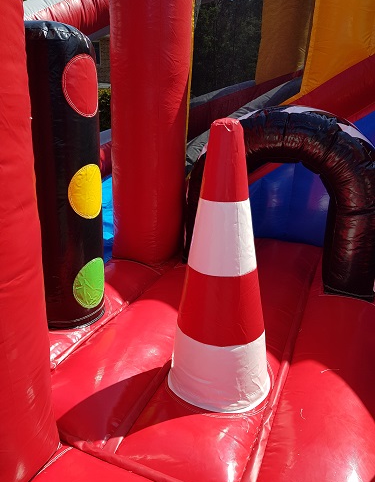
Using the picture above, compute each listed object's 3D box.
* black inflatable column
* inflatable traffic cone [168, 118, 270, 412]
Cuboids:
[{"bbox_3d":[-0.820,-0.368,2.418,0.516,1.788,0.516,6,14,23],"label":"black inflatable column"},{"bbox_3d":[0.162,0.088,1.737,0.509,1.232,0.509,1,13,0],"label":"inflatable traffic cone"}]

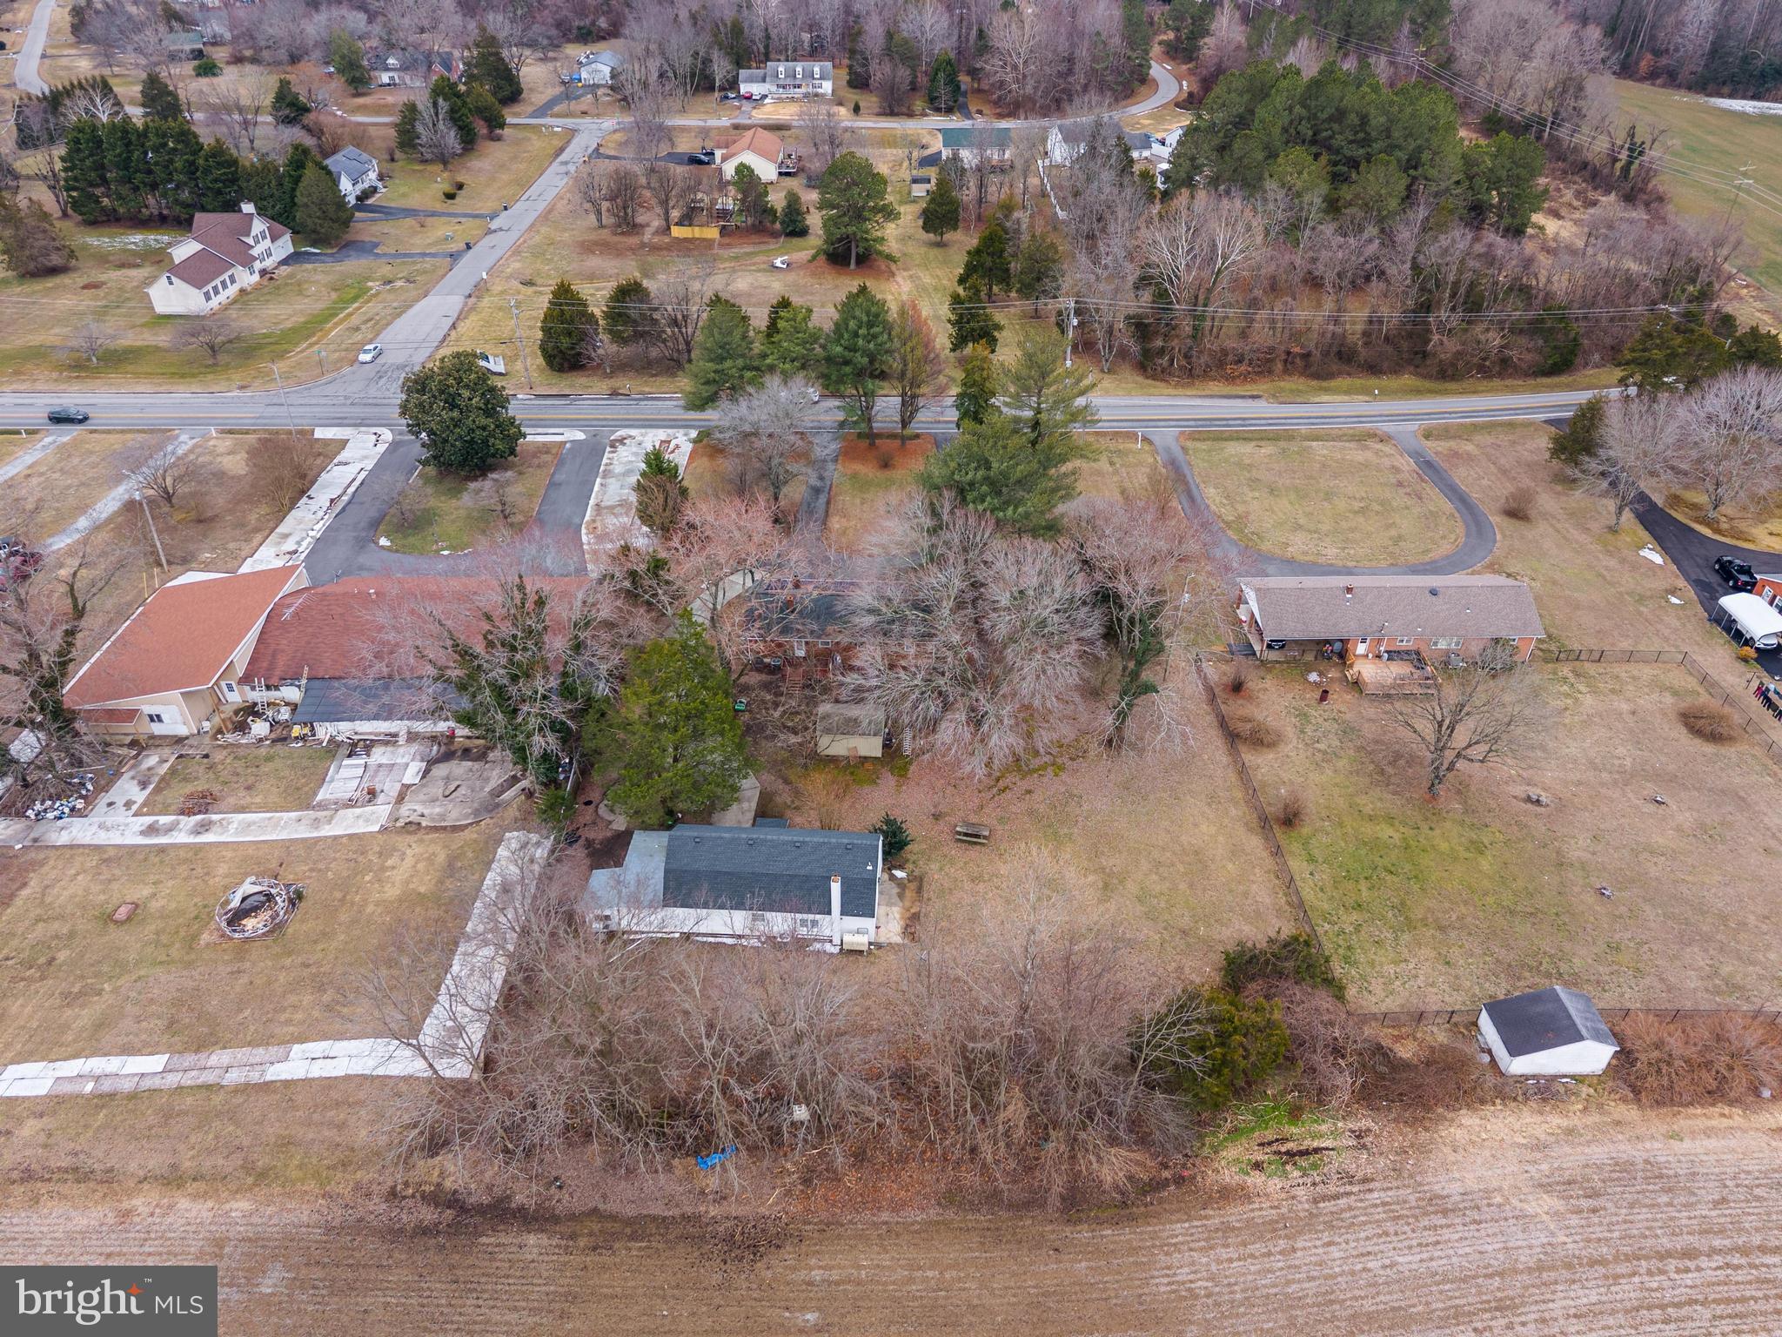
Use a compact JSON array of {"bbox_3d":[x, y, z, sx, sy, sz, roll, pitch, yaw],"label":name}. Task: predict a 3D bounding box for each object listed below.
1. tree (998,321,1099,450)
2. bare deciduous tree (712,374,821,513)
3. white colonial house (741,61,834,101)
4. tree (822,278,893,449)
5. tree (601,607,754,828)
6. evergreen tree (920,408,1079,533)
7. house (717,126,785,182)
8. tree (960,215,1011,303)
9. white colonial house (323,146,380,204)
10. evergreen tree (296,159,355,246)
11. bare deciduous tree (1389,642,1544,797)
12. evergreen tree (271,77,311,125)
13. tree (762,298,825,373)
[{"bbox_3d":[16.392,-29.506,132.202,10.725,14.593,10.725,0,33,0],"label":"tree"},{"bbox_3d":[-11.800,-21.500,119.912,10.300,13.600,10.300,0,35,0],"label":"bare deciduous tree"},{"bbox_3d":[-22.750,-129.150,270.150,20.300,6.900,9.200,0,37,0],"label":"white colonial house"},{"bbox_3d":[-3.450,-31.790,130.230,7.630,17.930,7.630,0,37,0],"label":"tree"},{"bbox_3d":[-14.600,3.092,82.453,9.600,15.500,9.600,0,35,0],"label":"tree"},{"bbox_3d":[9.577,-16.661,107.820,13.600,12.500,13.600,0,33,0],"label":"evergreen tree"},{"bbox_3d":[-26.054,-94.576,227.664,11.800,5.600,17.000,0,35,0],"label":"house"},{"bbox_3d":[14.294,-59.298,180.099,7.305,11.871,7.305,0,33,0],"label":"tree"},{"bbox_3d":[-103.200,-92.240,231.500,9.600,7.100,13.500,0,36,0],"label":"white colonial house"},{"bbox_3d":[-90.517,-74.585,197.474,9.000,12.000,9.000,0,33,0],"label":"evergreen tree"},{"bbox_3d":[39.750,4.360,86.430,10.400,12.300,10.000,0,37,0],"label":"bare deciduous tree"},{"bbox_3d":[-120.960,-113.780,247.630,7.460,9.080,7.460,0,37,0],"label":"evergreen tree"},{"bbox_3d":[-10.000,-31.989,133.937,7.200,15.000,7.200,0,35,0],"label":"tree"}]

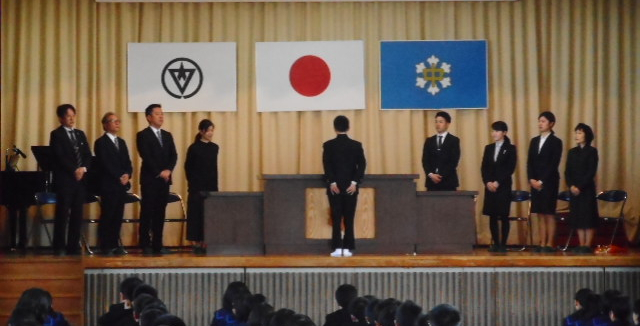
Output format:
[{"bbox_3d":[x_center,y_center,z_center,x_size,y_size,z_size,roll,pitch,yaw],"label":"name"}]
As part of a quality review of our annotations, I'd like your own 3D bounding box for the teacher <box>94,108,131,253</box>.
[{"bbox_3d":[-2.424,0.245,33.200,0.510,1.680,0.340,0,0,-42],"label":"teacher"}]

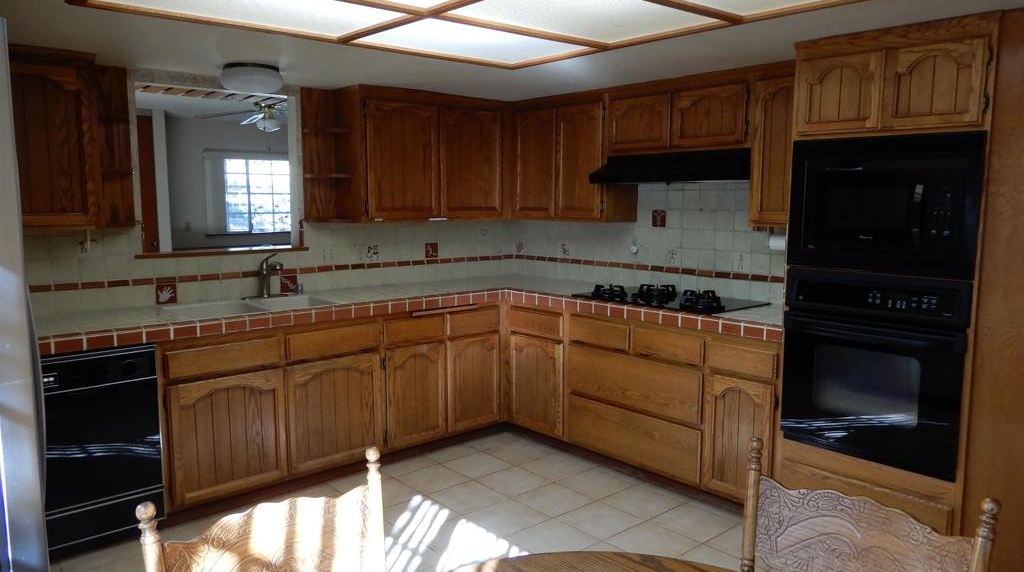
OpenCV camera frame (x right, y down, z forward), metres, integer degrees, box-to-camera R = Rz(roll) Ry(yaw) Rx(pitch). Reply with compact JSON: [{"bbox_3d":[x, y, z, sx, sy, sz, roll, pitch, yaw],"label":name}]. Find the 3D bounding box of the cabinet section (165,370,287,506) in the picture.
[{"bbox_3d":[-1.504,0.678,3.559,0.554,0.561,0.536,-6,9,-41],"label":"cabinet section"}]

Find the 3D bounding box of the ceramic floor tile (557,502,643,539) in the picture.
[{"bbox_3d":[0.415,1.101,3.340,0.296,0.010,0.296,-6,9,-41],"label":"ceramic floor tile"}]

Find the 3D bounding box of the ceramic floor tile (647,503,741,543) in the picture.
[{"bbox_3d":[0.844,1.101,3.292,0.300,0.010,0.300,-5,9,-41],"label":"ceramic floor tile"}]

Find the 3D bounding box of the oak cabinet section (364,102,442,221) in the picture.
[{"bbox_3d":[-0.739,-0.750,4.323,0.504,0.680,0.309,-6,9,-41],"label":"oak cabinet section"}]

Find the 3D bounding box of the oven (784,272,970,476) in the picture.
[{"bbox_3d":[1.589,0.297,2.944,0.594,0.721,0.674,-5,9,-41],"label":"oven"}]

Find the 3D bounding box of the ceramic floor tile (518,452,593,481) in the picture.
[{"bbox_3d":[0.239,1.020,3.974,0.300,0.010,0.300,-5,9,-41],"label":"ceramic floor tile"}]

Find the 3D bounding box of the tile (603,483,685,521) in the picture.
[{"bbox_3d":[0.642,1.074,3.520,0.300,0.010,0.300,-5,9,-41],"label":"tile"}]

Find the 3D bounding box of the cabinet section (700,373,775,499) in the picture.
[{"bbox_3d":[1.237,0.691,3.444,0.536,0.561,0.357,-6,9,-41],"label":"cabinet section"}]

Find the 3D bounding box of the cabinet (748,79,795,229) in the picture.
[{"bbox_3d":[1.379,-0.643,3.381,0.311,0.726,0.360,-5,9,-41],"label":"cabinet"}]

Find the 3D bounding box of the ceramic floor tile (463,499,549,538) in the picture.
[{"bbox_3d":[-0.015,1.097,3.367,0.296,0.010,0.296,-6,9,-41],"label":"ceramic floor tile"}]

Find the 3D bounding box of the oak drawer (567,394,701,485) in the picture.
[{"bbox_3d":[0.784,0.764,3.853,0.470,0.268,0.869,-5,9,-41],"label":"oak drawer"}]

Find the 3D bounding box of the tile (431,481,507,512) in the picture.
[{"bbox_3d":[-0.219,1.065,3.574,0.300,0.010,0.300,-5,9,-41],"label":"tile"}]

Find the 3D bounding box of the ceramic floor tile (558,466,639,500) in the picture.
[{"bbox_3d":[0.441,1.047,3.747,0.300,0.010,0.300,-5,9,-41],"label":"ceramic floor tile"}]

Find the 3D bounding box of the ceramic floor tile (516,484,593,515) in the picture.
[{"bbox_3d":[0.214,1.074,3.567,0.296,0.010,0.296,-6,9,-41],"label":"ceramic floor tile"}]

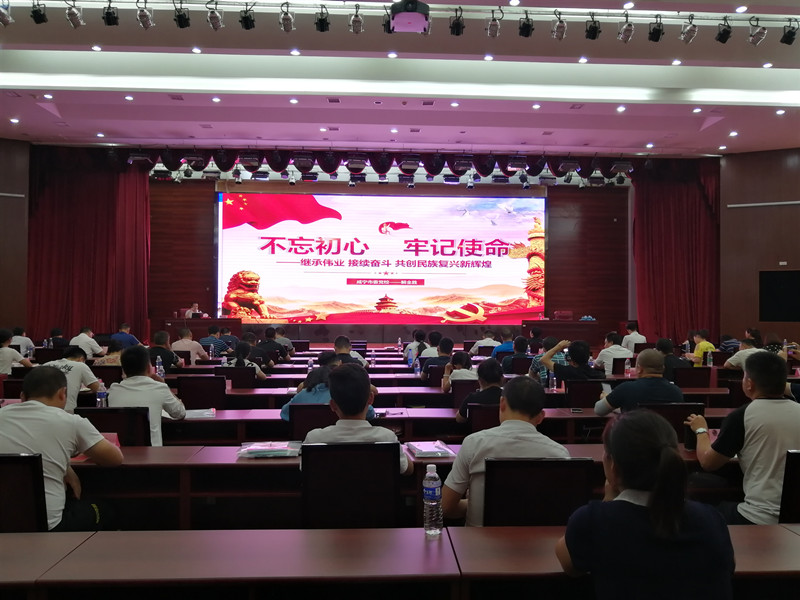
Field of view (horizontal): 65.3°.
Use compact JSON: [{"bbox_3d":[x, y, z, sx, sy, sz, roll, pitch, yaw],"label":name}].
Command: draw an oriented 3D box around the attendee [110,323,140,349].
[{"bbox_3d":[-5.532,1.115,12.607,0.540,1.282,0.720,0,-1,-3],"label":"attendee"}]

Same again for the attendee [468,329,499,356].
[{"bbox_3d":[1.532,1.142,11.177,0.550,1.188,0.780,0,-1,-4],"label":"attendee"}]

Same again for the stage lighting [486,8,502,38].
[{"bbox_3d":[1.389,-4.063,9.170,0.220,0.340,0.290,0,-1,-3],"label":"stage lighting"}]

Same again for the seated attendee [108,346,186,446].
[{"bbox_3d":[-1.685,0.931,4.097,0.530,1.270,0.750,0,-1,1],"label":"seated attendee"}]

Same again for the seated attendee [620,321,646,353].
[{"bbox_3d":[4.748,1.109,12.661,0.530,1.324,0.750,0,-1,-8],"label":"seated attendee"}]

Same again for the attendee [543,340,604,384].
[{"bbox_3d":[1.596,1.009,5.789,0.580,1.263,0.720,0,-1,-3],"label":"attendee"}]

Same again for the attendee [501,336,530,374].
[{"bbox_3d":[1.607,1.100,8.554,0.530,1.204,0.720,0,-1,-3],"label":"attendee"}]

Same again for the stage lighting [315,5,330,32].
[{"bbox_3d":[-1.124,-4.081,9.047,0.220,0.340,0.290,0,-1,-3],"label":"stage lighting"}]

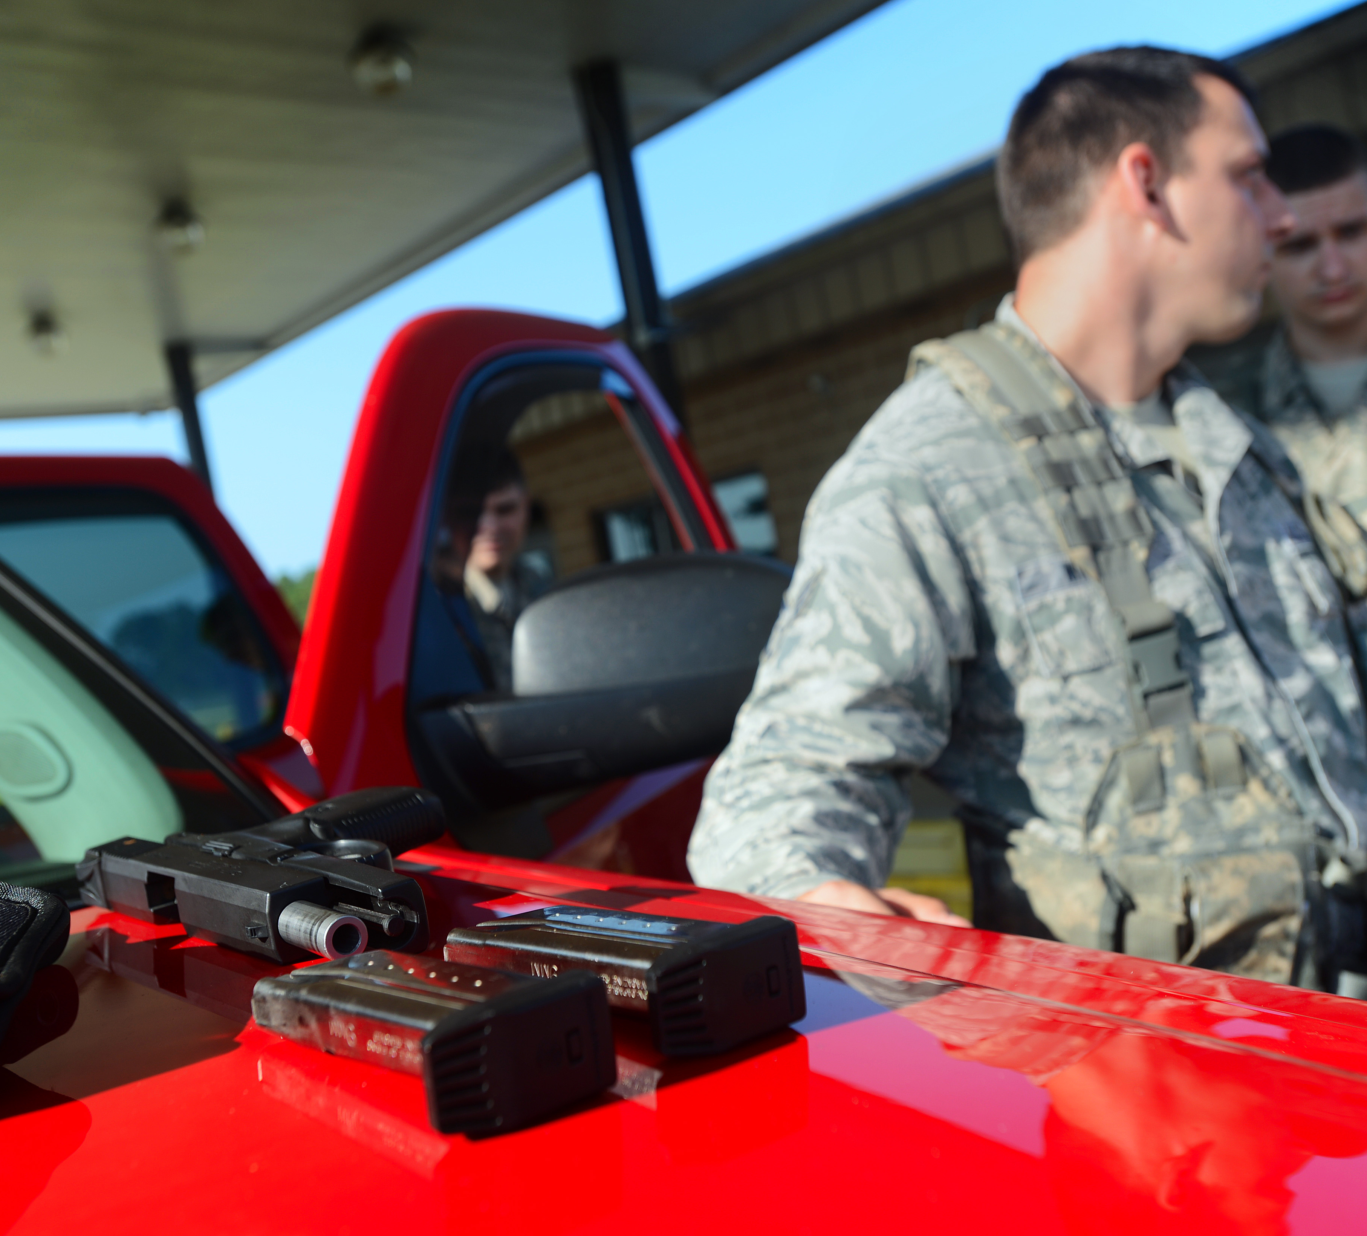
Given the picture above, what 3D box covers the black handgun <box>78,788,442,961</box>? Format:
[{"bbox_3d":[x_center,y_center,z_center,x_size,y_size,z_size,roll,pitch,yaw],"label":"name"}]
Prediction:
[{"bbox_3d":[-0.159,0.112,0.652,0.139,0.033,0.218,-13,8,-43],"label":"black handgun"}]

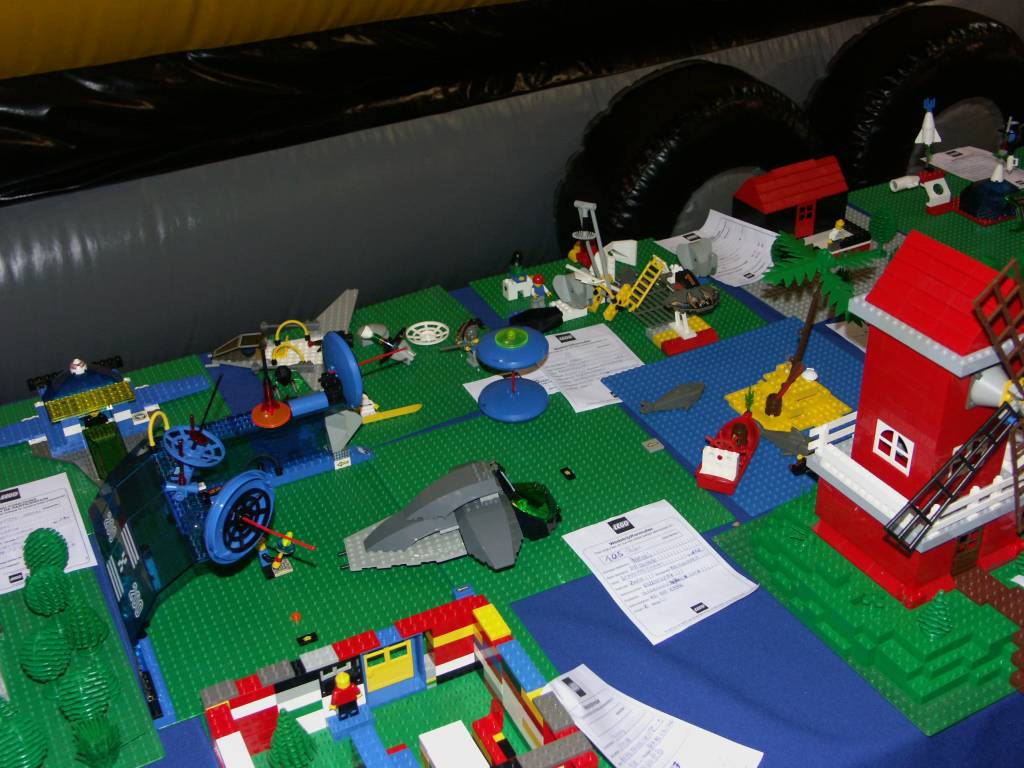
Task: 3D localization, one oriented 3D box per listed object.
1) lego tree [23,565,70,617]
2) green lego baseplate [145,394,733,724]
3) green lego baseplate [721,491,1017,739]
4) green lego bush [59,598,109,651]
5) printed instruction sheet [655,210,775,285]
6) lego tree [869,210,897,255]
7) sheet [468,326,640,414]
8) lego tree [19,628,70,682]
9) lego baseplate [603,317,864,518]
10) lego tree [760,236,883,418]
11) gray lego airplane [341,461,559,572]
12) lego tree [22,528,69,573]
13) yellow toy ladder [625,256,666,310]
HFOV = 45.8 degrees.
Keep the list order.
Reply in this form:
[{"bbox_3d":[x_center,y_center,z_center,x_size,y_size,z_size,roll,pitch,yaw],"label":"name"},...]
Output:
[{"bbox_3d":[-0.371,0.170,0.972,0.034,0.059,0.034,-18,37,-23],"label":"lego tree"},{"bbox_3d":[-0.087,0.126,1.082,0.513,0.007,0.256,-16,36,-21],"label":"green lego baseplate"},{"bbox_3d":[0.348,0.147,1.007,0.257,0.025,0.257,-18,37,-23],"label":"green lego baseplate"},{"bbox_3d":[-0.332,0.189,0.944,0.036,0.058,0.036,-16,36,-21],"label":"green lego bush"},{"bbox_3d":[0.254,-0.172,1.476,0.092,0.042,0.148,-19,37,-24],"label":"printed instruction sheet"},{"bbox_3d":[0.452,-0.185,1.476,0.035,0.059,0.035,-18,37,-23],"label":"lego tree"},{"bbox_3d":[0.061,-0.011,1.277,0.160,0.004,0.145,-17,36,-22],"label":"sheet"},{"bbox_3d":[-0.350,0.209,0.913,0.035,0.059,0.035,-18,37,-23],"label":"lego tree"},{"bbox_3d":[0.267,0.021,1.227,0.256,0.005,0.256,-18,37,-23],"label":"lego baseplate"},{"bbox_3d":[0.297,-0.063,1.189,0.135,0.165,0.128,-16,36,-21],"label":"lego tree"},{"bbox_3d":[-0.054,0.118,1.040,0.195,0.060,0.106,-15,36,-20],"label":"gray lego airplane"},{"bbox_3d":[-0.383,0.149,1.003,0.035,0.059,0.035,-18,37,-23],"label":"lego tree"},{"bbox_3d":[0.152,-0.114,1.376,0.008,0.064,0.020,21,13,-44],"label":"yellow toy ladder"}]

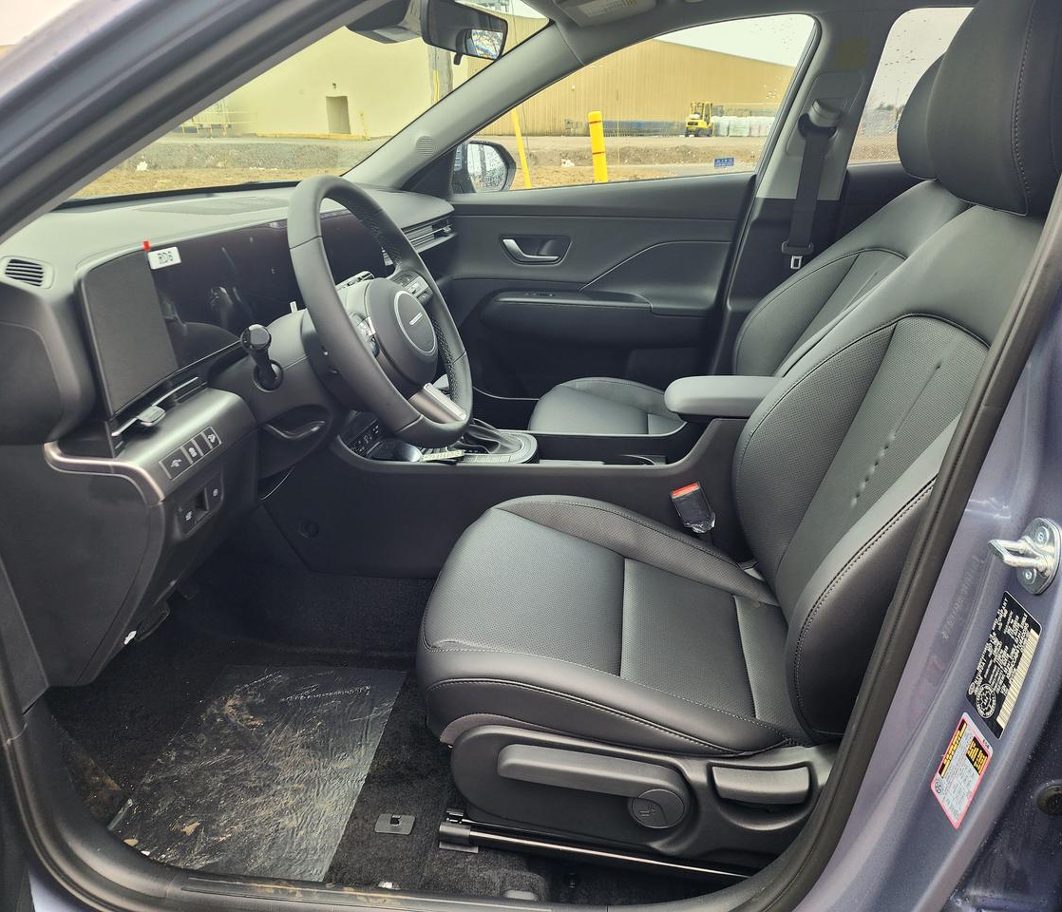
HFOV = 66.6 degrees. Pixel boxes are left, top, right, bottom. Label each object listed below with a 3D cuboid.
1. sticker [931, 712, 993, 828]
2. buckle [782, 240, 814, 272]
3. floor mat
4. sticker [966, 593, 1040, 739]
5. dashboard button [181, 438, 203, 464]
[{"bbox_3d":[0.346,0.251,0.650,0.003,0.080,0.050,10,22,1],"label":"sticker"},{"bbox_3d":[0.609,-0.466,1.859,0.070,0.064,0.020,4,21,13],"label":"buckle"},{"bbox_3d":[-0.409,0.466,1.257,0.330,0.012,0.460,0,21,5],"label":"floor mat"},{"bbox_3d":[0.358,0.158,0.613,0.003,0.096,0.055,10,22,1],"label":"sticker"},{"bbox_3d":[-0.373,-0.004,0.891,0.010,0.025,0.019,-23,16,16],"label":"dashboard button"}]

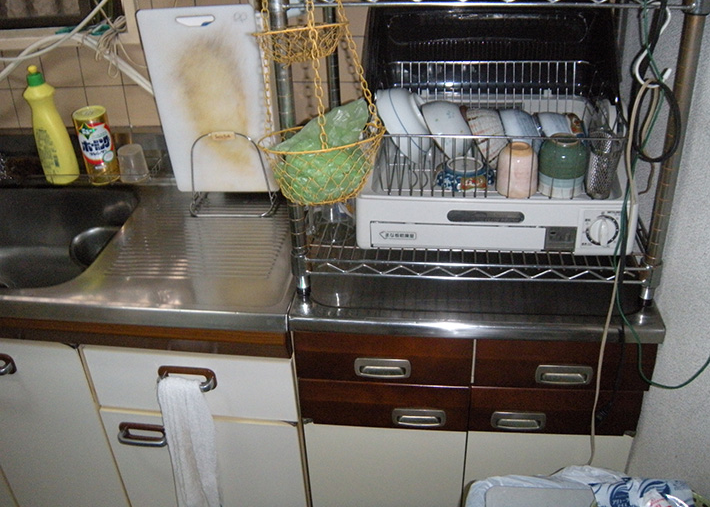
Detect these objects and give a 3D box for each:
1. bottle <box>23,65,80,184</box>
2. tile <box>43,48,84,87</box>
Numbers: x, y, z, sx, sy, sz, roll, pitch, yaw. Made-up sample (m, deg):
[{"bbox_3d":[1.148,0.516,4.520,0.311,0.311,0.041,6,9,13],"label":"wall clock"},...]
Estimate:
[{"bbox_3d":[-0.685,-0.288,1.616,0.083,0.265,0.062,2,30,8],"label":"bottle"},{"bbox_3d":[-0.671,-0.428,1.642,0.099,0.099,0.008,2,30,8],"label":"tile"}]

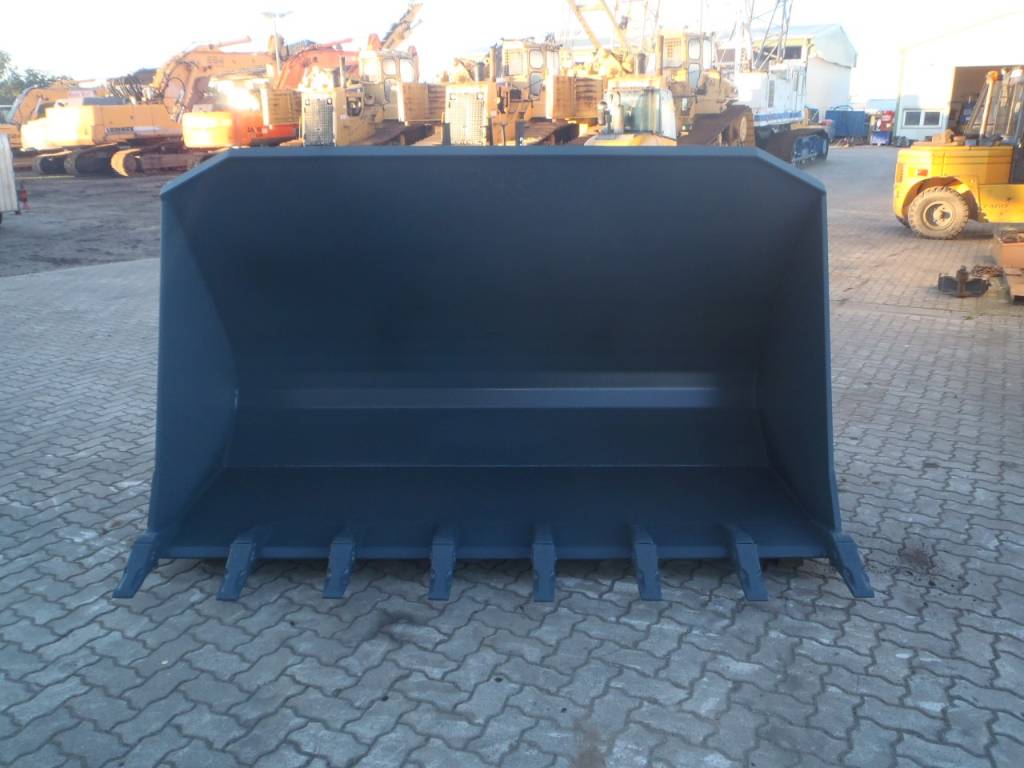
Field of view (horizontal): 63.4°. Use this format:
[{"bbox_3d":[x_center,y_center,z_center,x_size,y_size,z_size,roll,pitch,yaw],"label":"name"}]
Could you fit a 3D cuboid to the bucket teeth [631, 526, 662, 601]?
[{"bbox_3d":[0.499,0.665,3.102,0.086,0.112,0.345,0,33,0],"label":"bucket teeth"}]

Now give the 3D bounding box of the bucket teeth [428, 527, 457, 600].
[{"bbox_3d":[-0.263,0.666,3.114,0.086,0.112,0.345,0,33,0],"label":"bucket teeth"}]

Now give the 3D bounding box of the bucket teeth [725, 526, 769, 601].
[{"bbox_3d":[0.876,0.664,3.098,0.086,0.112,0.345,0,33,0],"label":"bucket teeth"}]

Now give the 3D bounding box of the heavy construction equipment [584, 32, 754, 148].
[{"bbox_3d":[3.840,-7.128,21.412,3.400,3.700,5.000,10,20,29],"label":"heavy construction equipment"}]

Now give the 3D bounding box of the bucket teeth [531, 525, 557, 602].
[{"bbox_3d":[0.115,0.668,3.099,0.086,0.112,0.345,0,33,0],"label":"bucket teeth"}]

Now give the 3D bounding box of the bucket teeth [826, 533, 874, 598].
[{"bbox_3d":[1.264,0.657,3.113,0.086,0.112,0.345,0,33,0],"label":"bucket teeth"}]

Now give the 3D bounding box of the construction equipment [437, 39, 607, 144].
[{"bbox_3d":[0.127,-6.512,21.017,2.900,3.800,4.800,7,18,24],"label":"construction equipment"}]

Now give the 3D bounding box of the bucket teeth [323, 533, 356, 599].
[{"bbox_3d":[-0.646,0.663,3.130,0.086,0.112,0.345,0,33,0],"label":"bucket teeth"}]

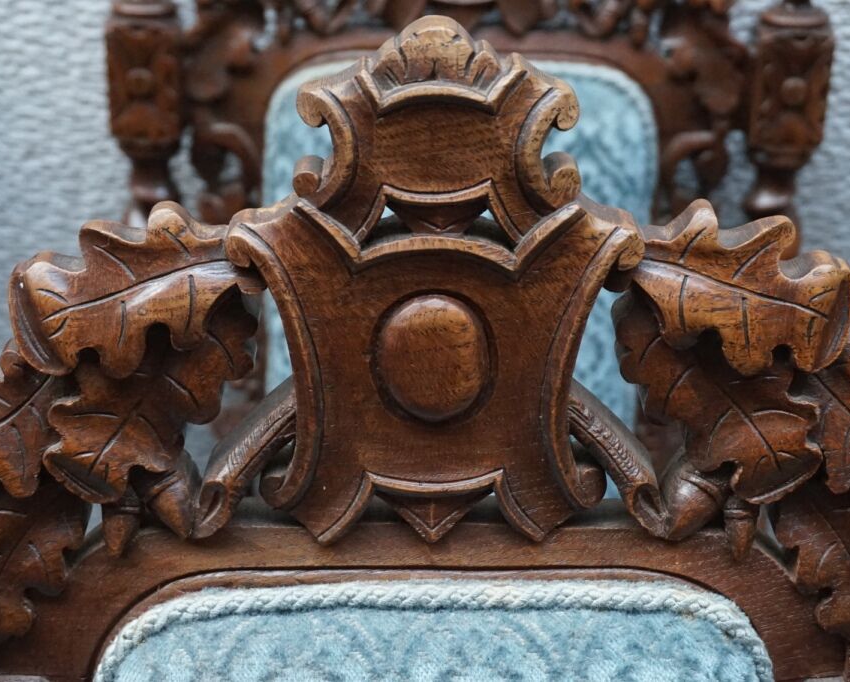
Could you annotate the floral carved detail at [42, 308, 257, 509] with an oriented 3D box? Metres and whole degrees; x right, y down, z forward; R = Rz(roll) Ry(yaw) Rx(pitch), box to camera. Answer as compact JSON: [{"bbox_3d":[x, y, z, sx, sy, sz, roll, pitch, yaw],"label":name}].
[{"bbox_3d":[-0.123,0.029,0.711,0.090,0.089,0.036,0,20,0],"label":"floral carved detail"}]

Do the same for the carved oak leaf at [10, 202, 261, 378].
[{"bbox_3d":[-0.124,-0.022,0.682,0.105,0.072,0.036,0,20,0],"label":"carved oak leaf"}]

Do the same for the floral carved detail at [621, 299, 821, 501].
[{"bbox_3d":[0.131,0.026,0.710,0.088,0.091,0.036,0,20,0],"label":"floral carved detail"}]

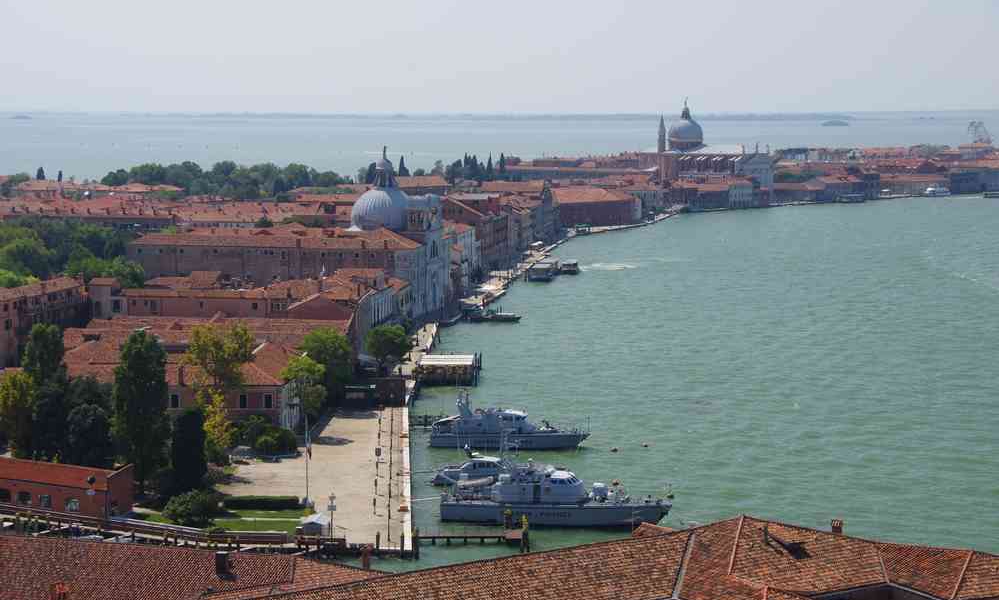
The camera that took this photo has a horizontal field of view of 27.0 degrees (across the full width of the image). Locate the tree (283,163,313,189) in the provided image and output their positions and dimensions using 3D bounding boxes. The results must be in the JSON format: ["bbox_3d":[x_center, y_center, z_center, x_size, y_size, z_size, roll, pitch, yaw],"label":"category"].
[{"bbox_3d":[-93.136,-52.358,959.292,14.000,21.120,13.000,0,5,0],"label":"tree"}]

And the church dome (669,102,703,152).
[{"bbox_3d":[91.160,-85.050,1014.500,17.300,24.290,17.300,0,5,0],"label":"church dome"}]

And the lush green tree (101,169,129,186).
[{"bbox_3d":[-184.871,-54.014,999.295,13.500,17.300,13.000,0,5,0],"label":"lush green tree"}]

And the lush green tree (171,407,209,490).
[{"bbox_3d":[-38.511,18.628,258.871,4.600,10.620,4.400,0,5,0],"label":"lush green tree"}]

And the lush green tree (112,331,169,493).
[{"bbox_3d":[-46.490,14.120,269.520,7.000,20.210,7.000,0,5,0],"label":"lush green tree"}]

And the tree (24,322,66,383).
[{"bbox_3d":[-65.165,11.827,297.399,5.800,17.060,5.800,0,5,0],"label":"tree"}]

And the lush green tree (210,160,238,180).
[{"bbox_3d":[-132.055,-56.450,999.076,13.500,21.980,13.000,0,5,0],"label":"lush green tree"}]

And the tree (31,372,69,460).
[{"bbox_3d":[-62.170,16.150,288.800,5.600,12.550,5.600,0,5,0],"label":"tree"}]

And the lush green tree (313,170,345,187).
[{"bbox_3d":[-80.070,-51.980,974.430,15.000,17.290,13.000,0,5,0],"label":"lush green tree"}]

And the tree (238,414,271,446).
[{"bbox_3d":[-35.570,18.890,302.110,4.700,4.580,4.700,0,5,0],"label":"tree"}]

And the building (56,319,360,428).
[{"bbox_3d":[-49.500,11.670,346.630,44.000,10.800,60.000,0,5,-3],"label":"building"}]

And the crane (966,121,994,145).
[{"bbox_3d":[345.120,-109.640,1496.320,18.000,36.000,14.000,0,5,0],"label":"crane"}]

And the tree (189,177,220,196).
[{"bbox_3d":[-131.774,-46.825,929.672,14.000,15.800,13.000,0,5,0],"label":"tree"}]

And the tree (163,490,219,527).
[{"bbox_3d":[-35.541,23.873,240.080,6.300,4.080,5.800,0,5,0],"label":"tree"}]

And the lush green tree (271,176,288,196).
[{"bbox_3d":[-99.110,-48.120,939.640,7.800,16.160,7.800,0,5,0],"label":"lush green tree"}]

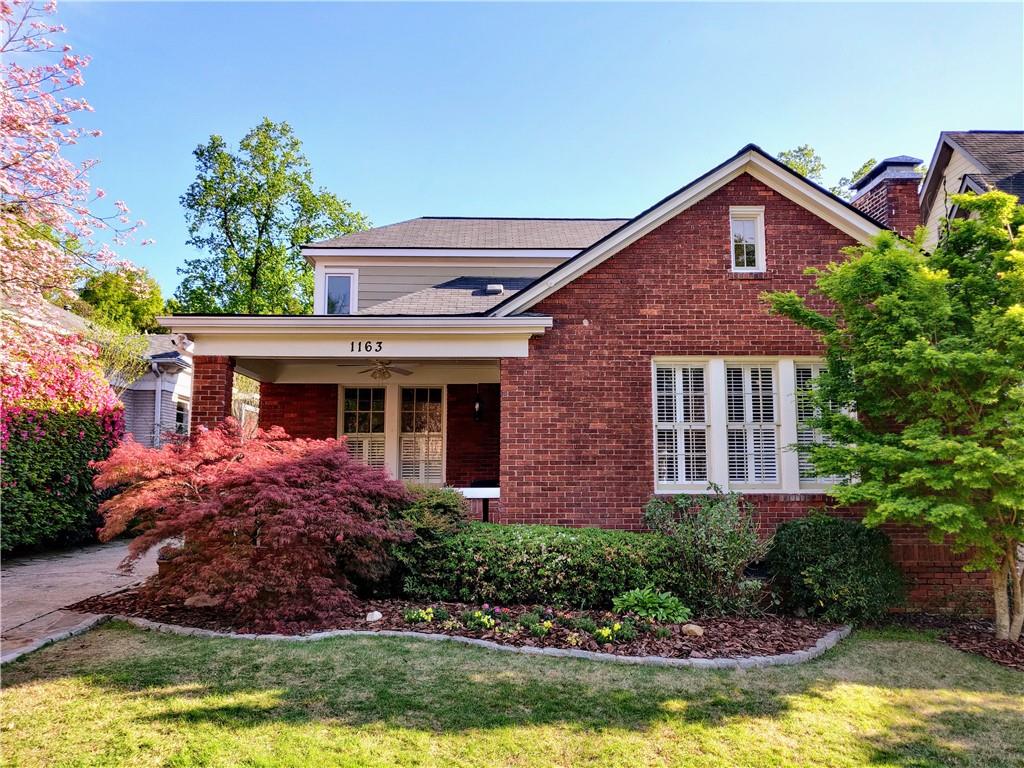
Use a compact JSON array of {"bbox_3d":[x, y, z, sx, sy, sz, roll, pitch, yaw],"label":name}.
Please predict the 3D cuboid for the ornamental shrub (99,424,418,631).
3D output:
[{"bbox_3d":[-2.860,1.429,8.139,3.500,2.050,2.700,0,-7,0],"label":"ornamental shrub"}]

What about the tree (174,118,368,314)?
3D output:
[{"bbox_3d":[-9.800,-3.171,29.572,8.200,15.700,8.000,0,-7,0],"label":"tree"}]

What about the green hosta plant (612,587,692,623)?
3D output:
[{"bbox_3d":[1.470,2.258,7.689,0.830,0.360,0.750,0,-7,0],"label":"green hosta plant"}]

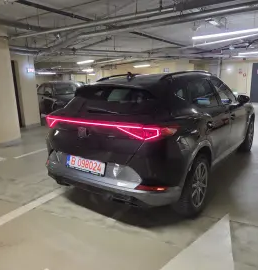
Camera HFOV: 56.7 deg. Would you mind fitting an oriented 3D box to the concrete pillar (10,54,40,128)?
[{"bbox_3d":[-3.526,-1.646,8.099,0.500,2.750,0.620,7,15,35],"label":"concrete pillar"}]

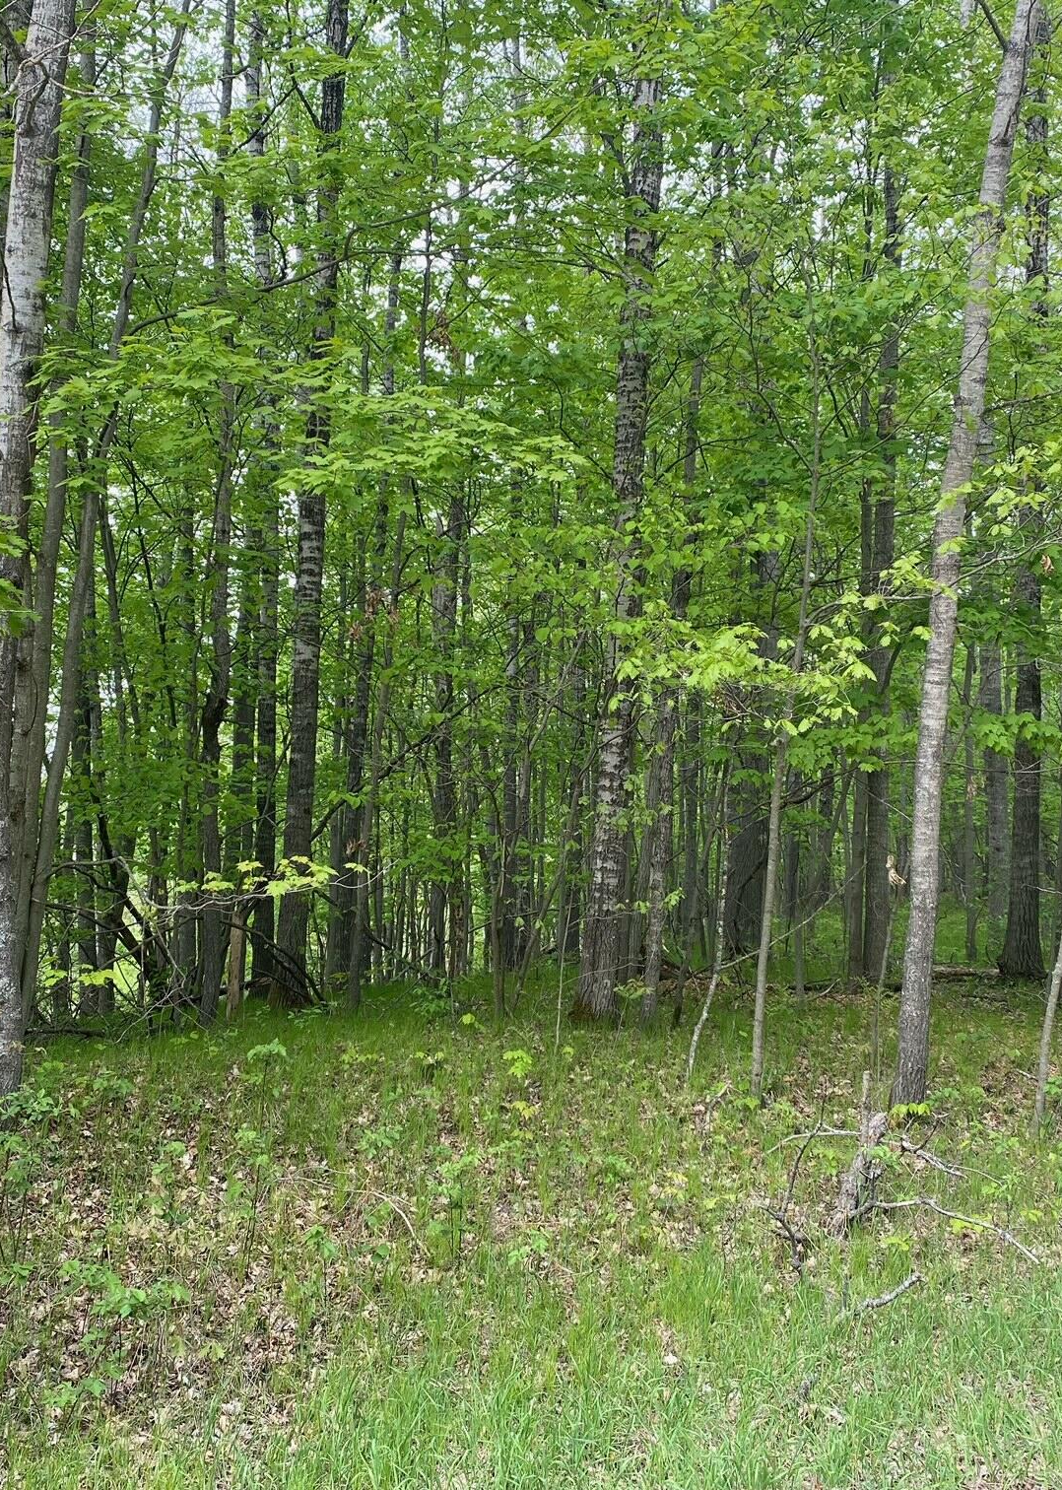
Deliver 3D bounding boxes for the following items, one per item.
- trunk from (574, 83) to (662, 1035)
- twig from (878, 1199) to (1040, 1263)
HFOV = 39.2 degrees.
[{"bbox_3d":[0.680,-1.500,11.080,0.330,7.050,0.330,3,-1,0],"label":"trunk"},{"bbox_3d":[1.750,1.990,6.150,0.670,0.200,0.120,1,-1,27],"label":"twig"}]

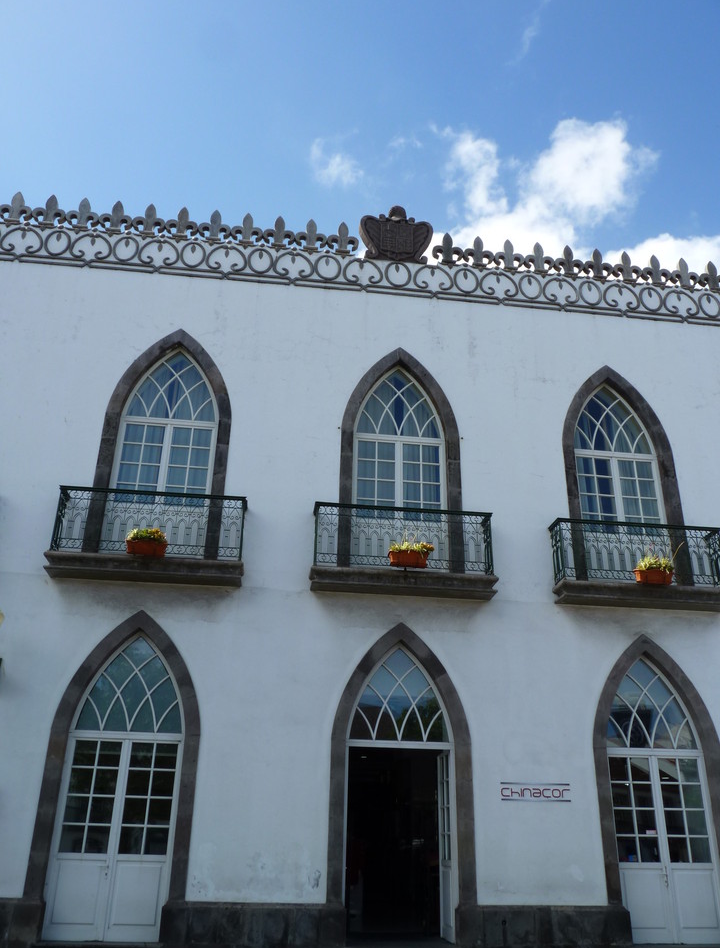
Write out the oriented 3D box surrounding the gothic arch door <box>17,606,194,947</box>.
[{"bbox_3d":[-3.282,3.803,10.883,2.059,3.802,0.234,4,-25,-6],"label":"gothic arch door"}]

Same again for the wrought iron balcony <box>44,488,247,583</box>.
[{"bbox_3d":[-3.093,0.997,11.479,2.783,1.380,0.598,4,-24,-6],"label":"wrought iron balcony"}]

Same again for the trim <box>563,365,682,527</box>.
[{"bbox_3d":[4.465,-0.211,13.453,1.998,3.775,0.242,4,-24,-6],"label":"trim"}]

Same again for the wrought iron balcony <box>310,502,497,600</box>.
[{"bbox_3d":[0.683,1.212,12.247,2.878,1.351,0.421,4,-25,-6],"label":"wrought iron balcony"}]

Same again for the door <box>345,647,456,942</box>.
[{"bbox_3d":[0.595,4.463,11.207,1.544,3.978,0.257,4,-25,-6],"label":"door"}]

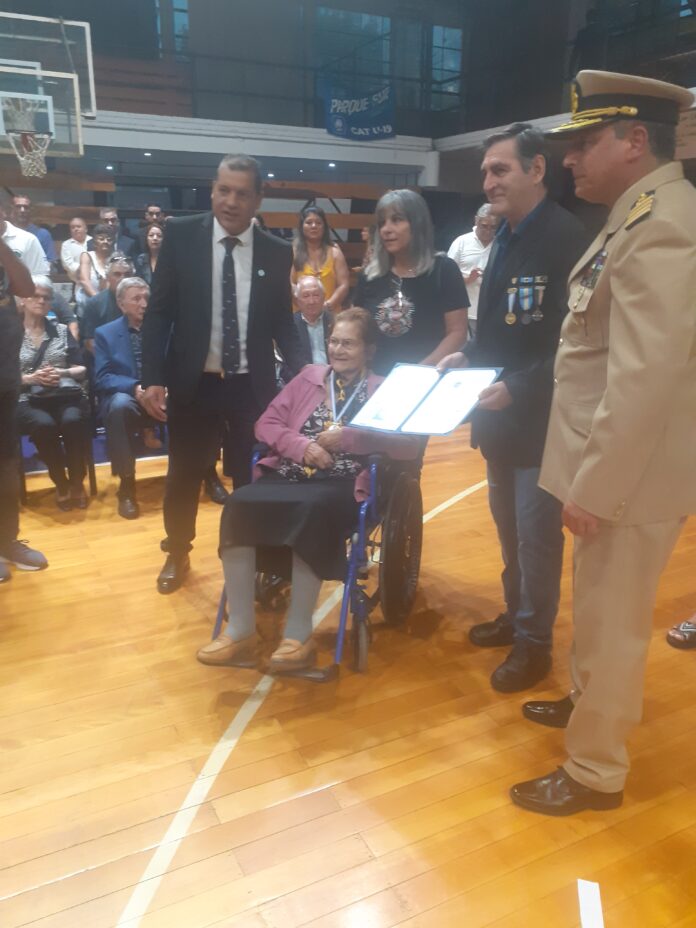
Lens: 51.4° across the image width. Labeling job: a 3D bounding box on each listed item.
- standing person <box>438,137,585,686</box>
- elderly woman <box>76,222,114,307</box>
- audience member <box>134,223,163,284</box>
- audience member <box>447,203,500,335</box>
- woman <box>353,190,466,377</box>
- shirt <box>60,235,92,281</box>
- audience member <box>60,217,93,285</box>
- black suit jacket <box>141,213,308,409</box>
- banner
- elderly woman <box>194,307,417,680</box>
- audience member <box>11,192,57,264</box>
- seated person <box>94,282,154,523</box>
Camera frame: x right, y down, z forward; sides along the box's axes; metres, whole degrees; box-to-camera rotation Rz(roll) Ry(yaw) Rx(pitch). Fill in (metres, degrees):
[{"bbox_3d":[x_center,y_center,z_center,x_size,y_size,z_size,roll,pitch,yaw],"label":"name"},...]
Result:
[{"bbox_3d":[0.527,-0.174,2.466,0.460,1.800,0.560,-14,23,-39],"label":"standing person"},{"bbox_3d":[-2.147,-1.381,6.528,0.480,1.550,0.350,-7,19,-24],"label":"elderly woman"},{"bbox_3d":[-1.761,-1.482,6.828,0.480,1.570,0.320,-5,19,-17],"label":"audience member"},{"bbox_3d":[0.885,-0.910,4.975,0.560,1.680,0.400,3,18,5],"label":"audience member"},{"bbox_3d":[0.232,-0.275,3.032,0.500,1.640,0.420,8,19,22],"label":"woman"},{"bbox_3d":[-2.714,-1.924,7.364,0.500,0.680,0.300,-6,19,-21],"label":"shirt"},{"bbox_3d":[-2.701,-1.720,7.434,0.520,1.630,0.350,-6,19,-21],"label":"audience member"},{"bbox_3d":[-0.490,-0.636,2.979,0.640,0.780,0.340,0,18,-3],"label":"black suit jacket"},{"bbox_3d":[0.207,-6.313,13.000,1.400,0.980,0.060,-8,20,-25],"label":"banner"},{"bbox_3d":[-0.110,0.025,2.655,0.600,1.160,0.820,8,19,22],"label":"elderly woman"},{"bbox_3d":[-2.894,-1.578,6.770,0.540,1.760,0.350,-6,19,-21],"label":"audience member"},{"bbox_3d":[-1.154,-0.418,4.092,0.580,1.230,0.800,-8,20,-26],"label":"seated person"}]

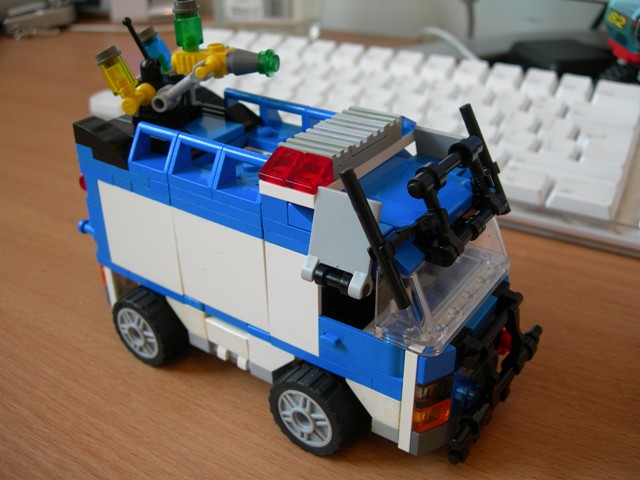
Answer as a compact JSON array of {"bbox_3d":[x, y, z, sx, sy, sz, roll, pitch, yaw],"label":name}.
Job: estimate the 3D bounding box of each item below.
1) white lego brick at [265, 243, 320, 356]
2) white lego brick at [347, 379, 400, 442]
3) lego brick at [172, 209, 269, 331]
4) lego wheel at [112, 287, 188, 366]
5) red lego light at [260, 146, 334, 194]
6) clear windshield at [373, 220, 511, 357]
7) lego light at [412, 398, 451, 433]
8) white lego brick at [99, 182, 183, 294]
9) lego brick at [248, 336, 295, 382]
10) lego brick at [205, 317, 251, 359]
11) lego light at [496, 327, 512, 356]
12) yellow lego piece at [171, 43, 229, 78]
[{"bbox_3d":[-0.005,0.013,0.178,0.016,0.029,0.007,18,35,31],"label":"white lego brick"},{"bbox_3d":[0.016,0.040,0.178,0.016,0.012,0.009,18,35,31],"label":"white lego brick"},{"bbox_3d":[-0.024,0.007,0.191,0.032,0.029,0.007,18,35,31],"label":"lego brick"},{"bbox_3d":[-0.052,0.026,0.221,0.024,0.024,0.014,18,35,31],"label":"lego wheel"},{"bbox_3d":[-0.005,-0.016,0.162,0.016,0.006,0.008,18,35,31],"label":"red lego light"},{"bbox_3d":[0.033,0.006,0.172,0.015,0.019,0.047,18,35,31],"label":"clear windshield"},{"bbox_3d":[0.027,0.042,0.169,0.006,0.008,0.008,18,35,31],"label":"lego light"},{"bbox_3d":[-0.050,-0.002,0.207,0.032,0.029,0.007,18,35,31],"label":"white lego brick"},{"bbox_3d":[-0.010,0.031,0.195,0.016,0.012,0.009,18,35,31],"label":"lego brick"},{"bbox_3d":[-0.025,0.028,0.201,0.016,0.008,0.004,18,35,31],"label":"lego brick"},{"bbox_3d":[0.048,0.027,0.189,0.004,0.008,0.008,18,35,31],"label":"lego light"},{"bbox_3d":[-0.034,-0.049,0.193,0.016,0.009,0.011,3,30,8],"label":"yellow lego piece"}]

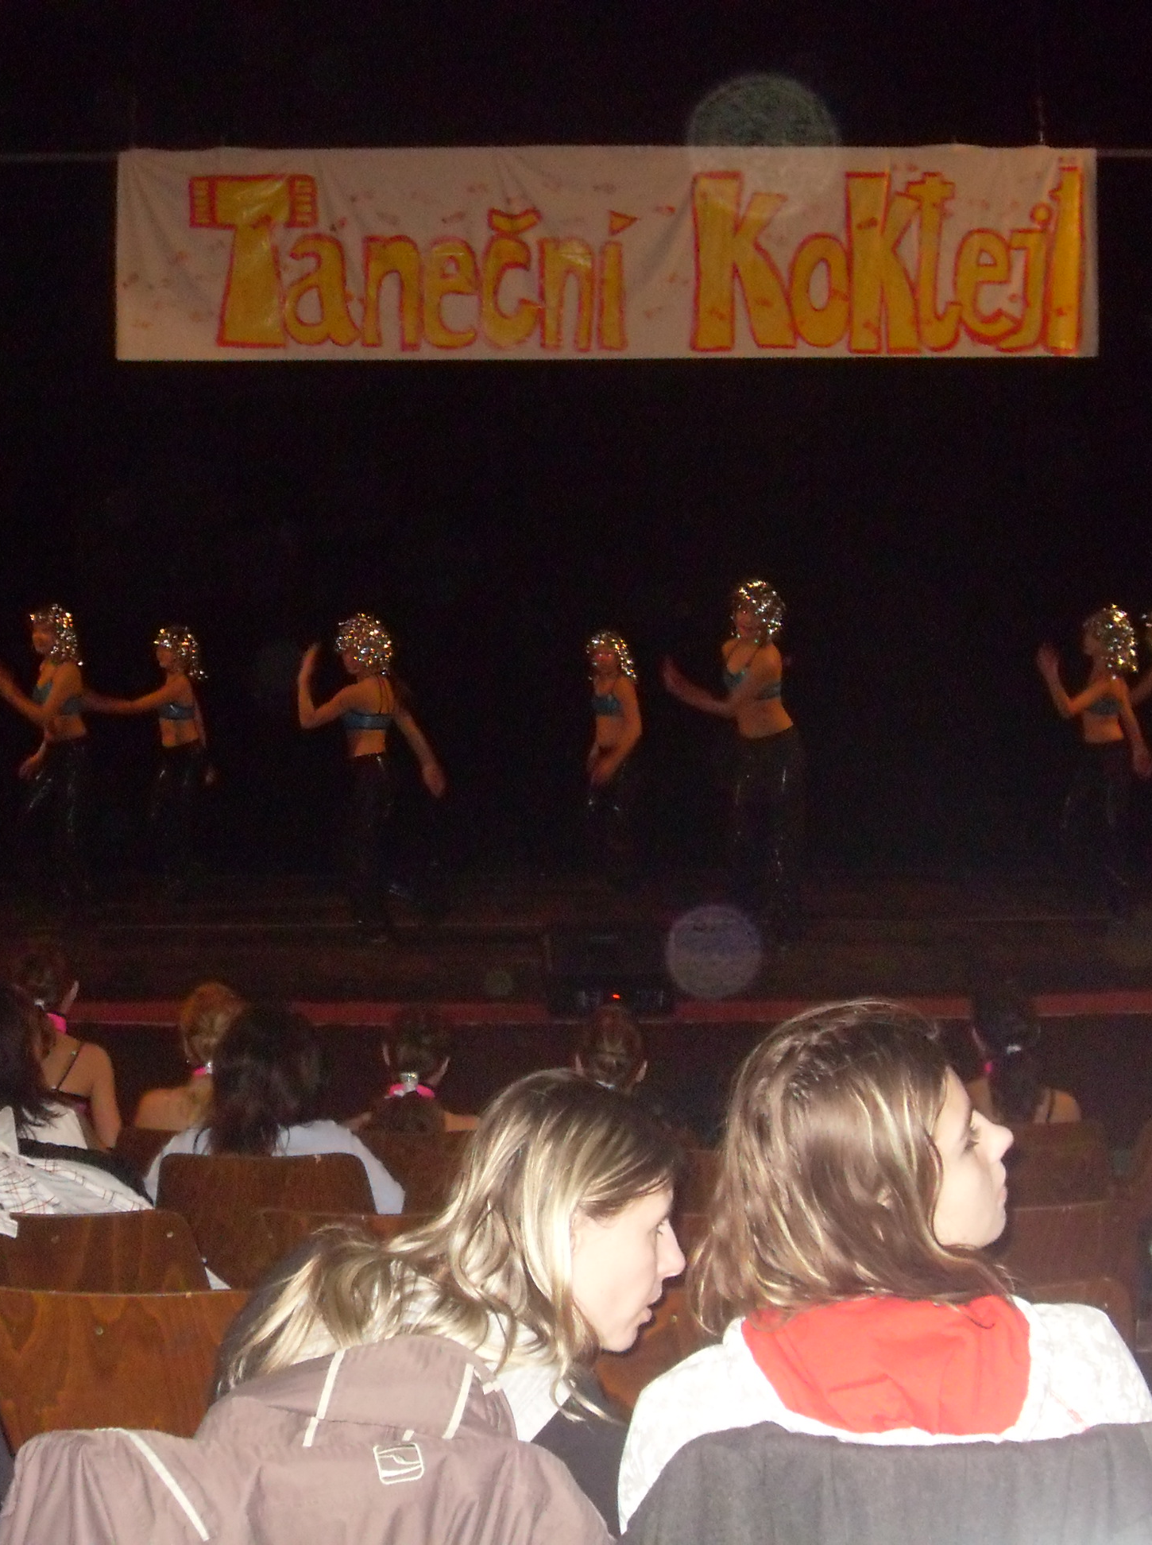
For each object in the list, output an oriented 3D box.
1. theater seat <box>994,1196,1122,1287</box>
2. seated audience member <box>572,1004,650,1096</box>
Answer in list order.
[{"bbox_3d":[0.690,1.150,4.420,0.500,0.860,0.520,0,0,-7],"label":"theater seat"},{"bbox_3d":[0.090,1.130,6.150,0.420,1.150,0.660,0,0,0],"label":"seated audience member"}]

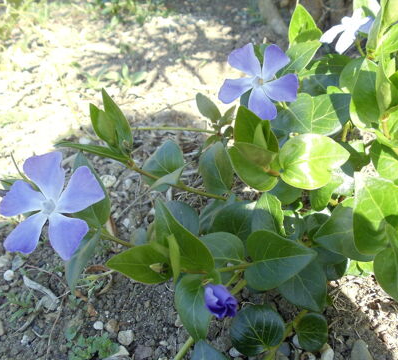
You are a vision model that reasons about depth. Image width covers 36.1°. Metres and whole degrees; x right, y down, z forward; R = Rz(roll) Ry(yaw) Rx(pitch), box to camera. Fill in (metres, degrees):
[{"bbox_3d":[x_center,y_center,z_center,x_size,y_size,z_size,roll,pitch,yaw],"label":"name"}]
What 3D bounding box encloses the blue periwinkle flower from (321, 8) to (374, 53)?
[{"bbox_3d":[0.116,-0.116,0.475,0.042,0.016,0.042,0,60,31],"label":"blue periwinkle flower"}]

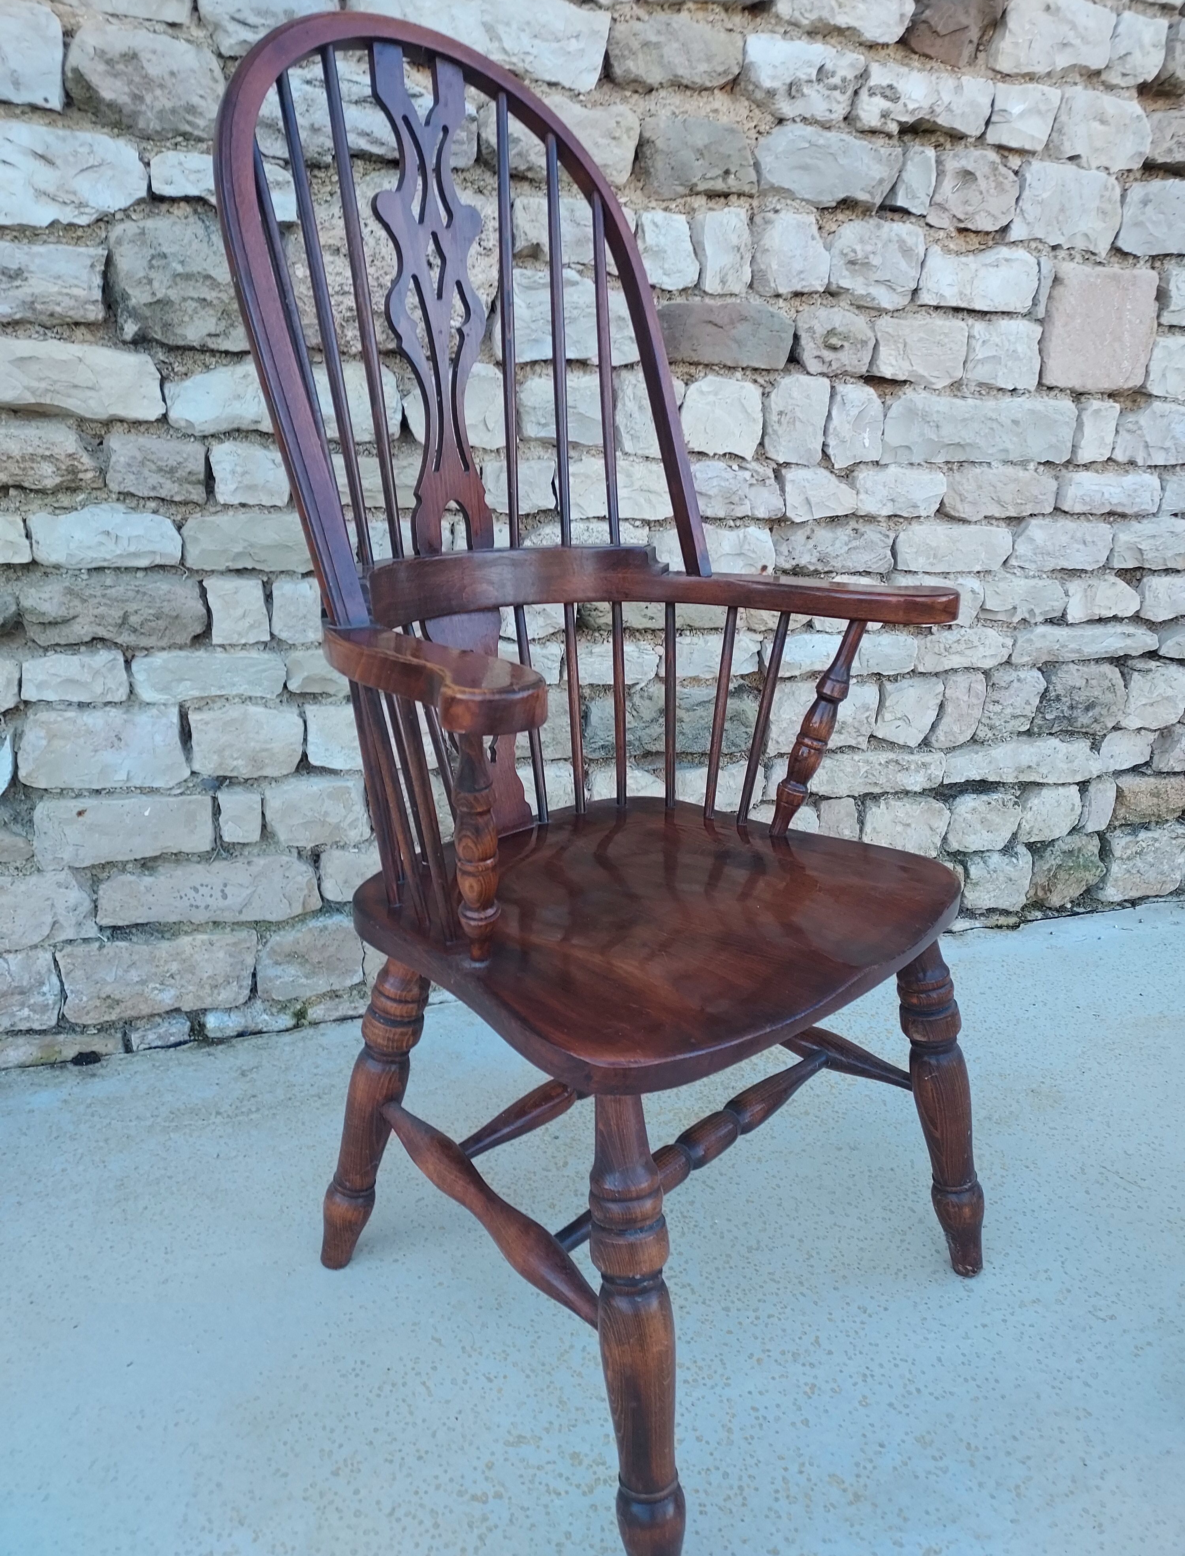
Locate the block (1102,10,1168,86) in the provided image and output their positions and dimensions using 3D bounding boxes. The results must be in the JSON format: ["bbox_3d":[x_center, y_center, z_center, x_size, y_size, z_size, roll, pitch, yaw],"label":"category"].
[{"bbox_3d":[0.724,-0.999,1.524,0.099,0.085,0.110,-5,22,-18],"label":"block"}]

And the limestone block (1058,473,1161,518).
[{"bbox_3d":[0.799,-0.462,1.760,0.207,0.061,0.110,-5,22,-18],"label":"limestone block"}]

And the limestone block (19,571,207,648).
[{"bbox_3d":[-0.599,-0.221,1.386,0.203,0.090,0.100,-5,20,-17],"label":"limestone block"}]

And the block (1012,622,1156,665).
[{"bbox_3d":[0.782,-0.233,1.809,0.283,0.057,0.109,-5,18,-19],"label":"block"}]

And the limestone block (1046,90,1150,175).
[{"bbox_3d":[0.689,-0.910,1.567,0.174,0.091,0.108,-5,18,-19],"label":"limestone block"}]

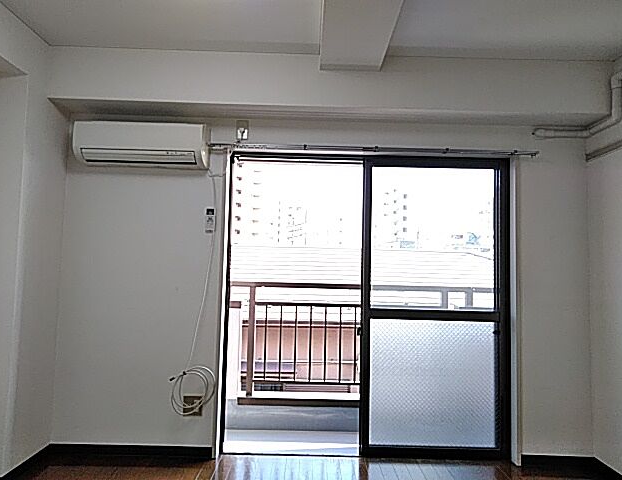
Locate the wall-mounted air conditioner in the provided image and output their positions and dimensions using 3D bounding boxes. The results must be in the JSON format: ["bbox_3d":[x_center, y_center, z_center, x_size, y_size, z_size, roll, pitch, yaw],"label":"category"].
[{"bbox_3d":[-0.998,-0.557,2.968,0.759,0.241,0.230,1,-4,0],"label":"wall-mounted air conditioner"}]

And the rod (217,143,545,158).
[{"bbox_3d":[0.377,-0.547,3.032,1.970,0.040,0.110,1,-4,0],"label":"rod"}]

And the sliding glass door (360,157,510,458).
[{"bbox_3d":[0.778,0.407,3.128,0.941,1.863,0.060,1,-4,0],"label":"sliding glass door"}]

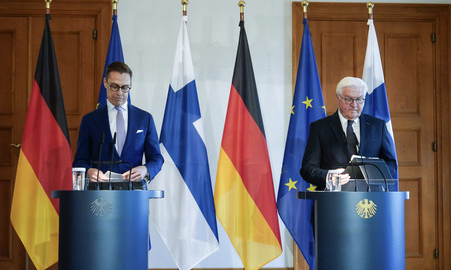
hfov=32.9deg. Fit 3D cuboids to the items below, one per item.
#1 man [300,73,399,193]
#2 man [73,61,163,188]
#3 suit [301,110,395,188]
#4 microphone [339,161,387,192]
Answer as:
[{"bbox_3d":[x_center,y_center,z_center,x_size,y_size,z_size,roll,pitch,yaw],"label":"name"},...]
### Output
[{"bbox_3d":[0.681,0.523,4.195,0.560,1.723,0.460,0,-4,-1],"label":"man"},{"bbox_3d":[-0.595,0.482,4.218,0.520,1.809,0.420,0,-4,-6],"label":"man"},{"bbox_3d":[0.684,0.267,4.232,0.560,0.820,0.420,0,-4,-1],"label":"suit"},{"bbox_3d":[0.744,0.213,4.075,0.250,0.174,0.140,0,-4,0],"label":"microphone"}]

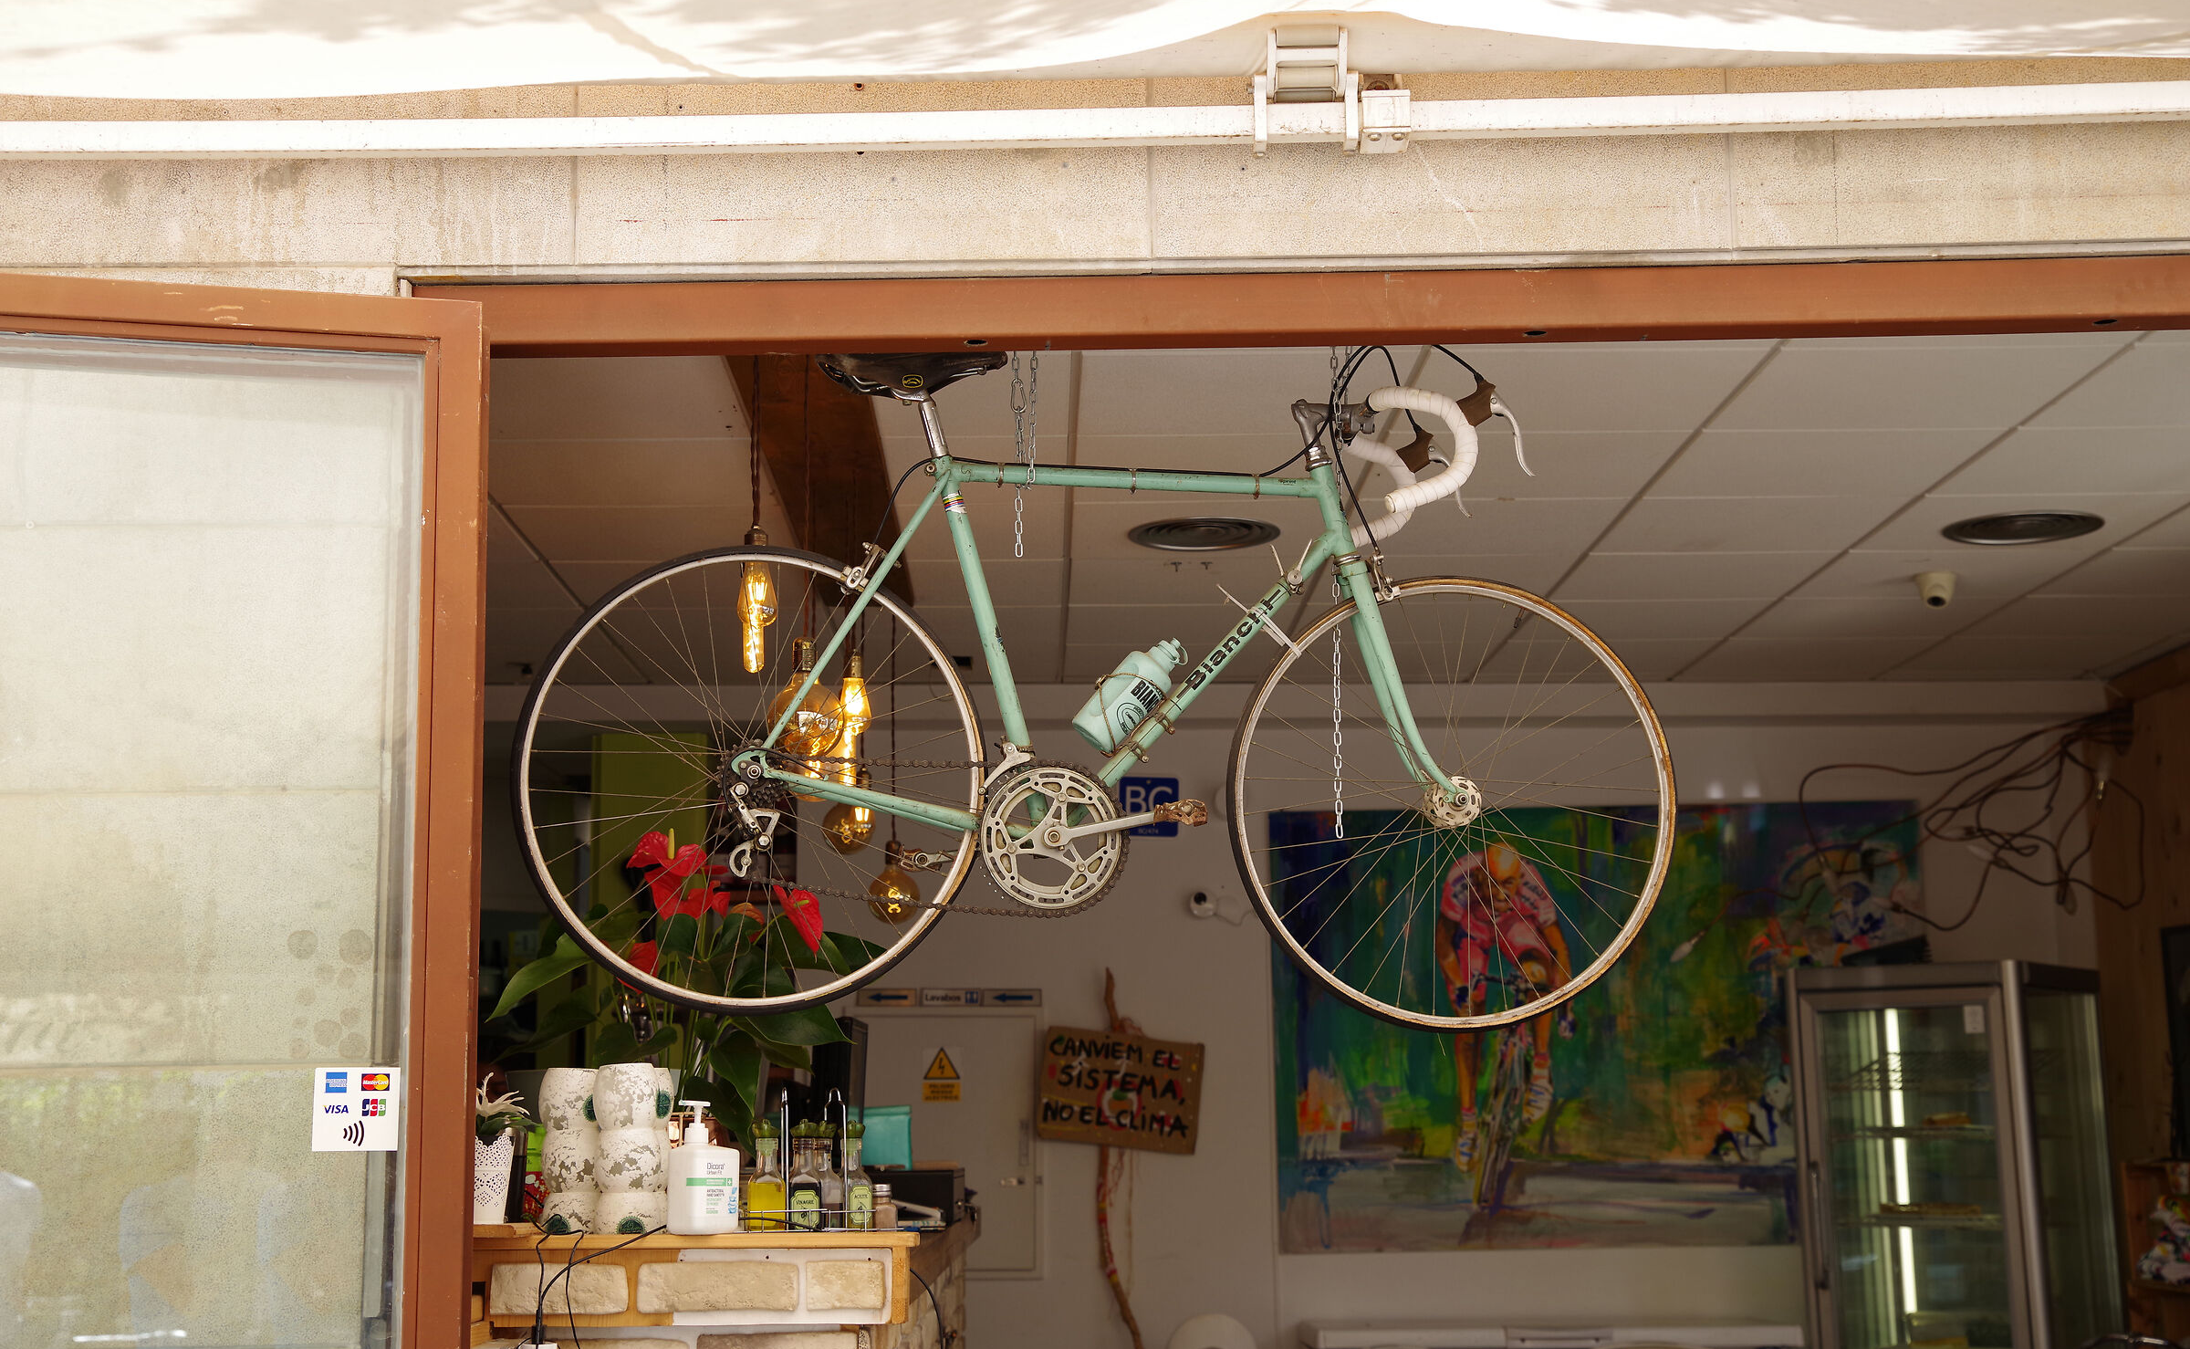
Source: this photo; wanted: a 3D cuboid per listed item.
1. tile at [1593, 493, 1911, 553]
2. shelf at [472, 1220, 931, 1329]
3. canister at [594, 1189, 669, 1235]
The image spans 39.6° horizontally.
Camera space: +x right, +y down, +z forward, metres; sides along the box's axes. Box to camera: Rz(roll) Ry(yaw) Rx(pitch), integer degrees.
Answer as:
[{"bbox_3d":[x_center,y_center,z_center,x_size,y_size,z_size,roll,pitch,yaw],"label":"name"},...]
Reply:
[{"bbox_3d":[1.438,-0.336,6.692,0.595,0.020,0.595,-1,-9,-1],"label":"tile"},{"bbox_3d":[-0.515,0.782,3.974,0.582,0.114,0.250,0,-9,-1],"label":"shelf"},{"bbox_3d":[-0.611,0.718,4.007,0.092,0.085,0.092,0,-9,-1],"label":"canister"}]

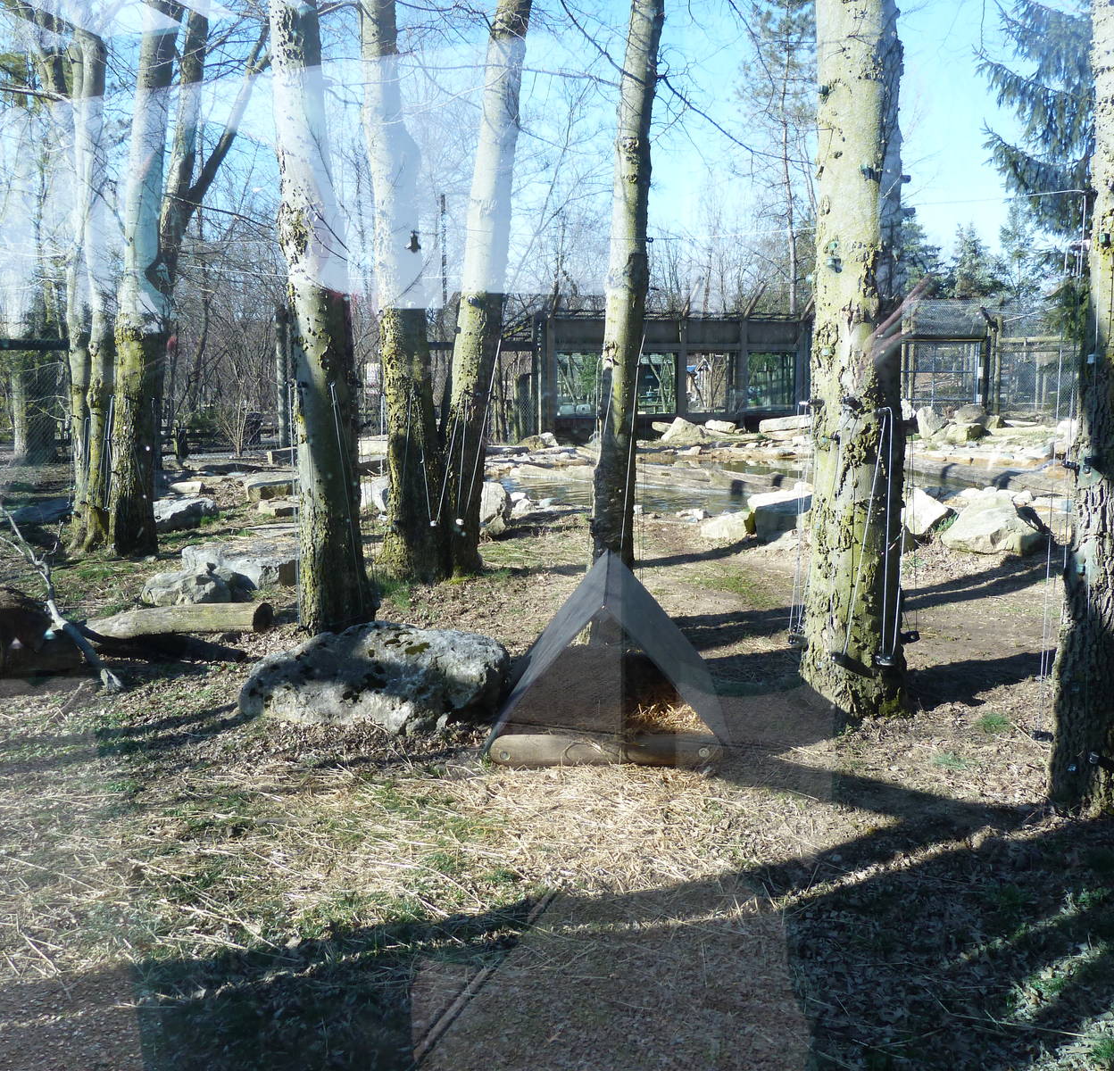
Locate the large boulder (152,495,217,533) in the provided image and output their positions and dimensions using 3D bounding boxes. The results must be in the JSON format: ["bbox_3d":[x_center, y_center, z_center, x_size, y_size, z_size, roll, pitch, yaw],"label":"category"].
[{"bbox_3d":[-4.216,-0.239,11.529,0.796,0.394,0.517,0,8,0],"label":"large boulder"}]

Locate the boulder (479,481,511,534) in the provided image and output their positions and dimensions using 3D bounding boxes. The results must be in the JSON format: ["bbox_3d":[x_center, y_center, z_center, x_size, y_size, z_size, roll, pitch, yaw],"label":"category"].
[{"bbox_3d":[-0.761,-0.311,11.468,0.513,0.571,0.487,0,8,0],"label":"boulder"}]

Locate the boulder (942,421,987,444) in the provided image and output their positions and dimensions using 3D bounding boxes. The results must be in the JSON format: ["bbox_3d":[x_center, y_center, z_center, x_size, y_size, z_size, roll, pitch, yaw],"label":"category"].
[{"bbox_3d":[9.629,-2.429,24.399,0.958,0.545,0.718,0,8,0],"label":"boulder"}]

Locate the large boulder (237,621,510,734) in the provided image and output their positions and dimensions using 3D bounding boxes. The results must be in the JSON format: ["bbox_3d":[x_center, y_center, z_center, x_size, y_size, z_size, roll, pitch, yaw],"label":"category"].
[{"bbox_3d":[-0.896,0.670,5.073,1.250,0.400,0.690,2,8,14],"label":"large boulder"}]

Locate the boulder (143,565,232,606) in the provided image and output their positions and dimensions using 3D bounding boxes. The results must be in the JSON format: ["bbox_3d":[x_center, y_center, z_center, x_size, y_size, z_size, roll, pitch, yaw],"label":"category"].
[{"bbox_3d":[-2.950,0.397,8.250,0.700,0.310,0.500,-2,7,-14],"label":"boulder"}]

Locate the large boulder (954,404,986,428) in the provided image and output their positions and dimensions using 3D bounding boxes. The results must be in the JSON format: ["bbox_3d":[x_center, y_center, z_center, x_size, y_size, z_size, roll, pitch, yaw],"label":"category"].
[{"bbox_3d":[10.059,-2.924,25.138,0.790,0.592,0.593,0,8,0],"label":"large boulder"}]

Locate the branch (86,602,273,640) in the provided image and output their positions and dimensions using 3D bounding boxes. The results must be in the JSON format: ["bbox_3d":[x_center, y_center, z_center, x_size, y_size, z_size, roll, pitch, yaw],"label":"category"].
[{"bbox_3d":[-2.589,0.583,7.050,1.240,0.220,0.240,0,7,-3],"label":"branch"}]

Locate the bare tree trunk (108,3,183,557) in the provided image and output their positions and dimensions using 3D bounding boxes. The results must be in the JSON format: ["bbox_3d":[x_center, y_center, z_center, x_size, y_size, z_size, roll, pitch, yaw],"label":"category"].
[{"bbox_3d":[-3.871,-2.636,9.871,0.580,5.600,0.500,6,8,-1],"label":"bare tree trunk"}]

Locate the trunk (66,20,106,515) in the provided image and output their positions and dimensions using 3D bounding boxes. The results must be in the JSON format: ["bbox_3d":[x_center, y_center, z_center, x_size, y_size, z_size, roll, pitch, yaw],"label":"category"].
[{"bbox_3d":[-4.719,-2.591,10.300,0.380,4.750,0.380,0,7,-19],"label":"trunk"}]

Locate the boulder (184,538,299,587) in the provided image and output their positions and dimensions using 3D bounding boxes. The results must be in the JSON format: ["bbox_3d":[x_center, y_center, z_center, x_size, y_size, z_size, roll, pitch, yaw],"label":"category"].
[{"bbox_3d":[-2.842,0.236,9.300,1.050,0.340,0.800,-1,7,-11],"label":"boulder"}]

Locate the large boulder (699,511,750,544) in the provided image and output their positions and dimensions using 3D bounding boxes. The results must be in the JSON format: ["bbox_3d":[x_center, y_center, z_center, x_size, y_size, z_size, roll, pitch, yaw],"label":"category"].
[{"bbox_3d":[1.739,-0.082,10.693,0.512,0.345,0.384,0,8,0],"label":"large boulder"}]

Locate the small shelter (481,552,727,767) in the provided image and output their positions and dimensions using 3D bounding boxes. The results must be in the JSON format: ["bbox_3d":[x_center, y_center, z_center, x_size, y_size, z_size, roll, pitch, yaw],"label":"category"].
[{"bbox_3d":[0.255,0.564,5.307,1.080,0.730,1.420,0,7,3],"label":"small shelter"}]

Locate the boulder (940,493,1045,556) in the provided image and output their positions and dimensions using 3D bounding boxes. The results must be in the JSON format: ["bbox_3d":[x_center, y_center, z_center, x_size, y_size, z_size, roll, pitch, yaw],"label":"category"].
[{"bbox_3d":[4.520,-0.122,10.700,1.020,0.580,0.750,2,7,19],"label":"boulder"}]

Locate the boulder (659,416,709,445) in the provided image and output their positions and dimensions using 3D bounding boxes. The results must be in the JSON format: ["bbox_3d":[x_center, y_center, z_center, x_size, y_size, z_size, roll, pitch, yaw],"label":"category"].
[{"bbox_3d":[2.980,-2.461,24.193,1.150,0.697,0.805,0,8,0],"label":"boulder"}]

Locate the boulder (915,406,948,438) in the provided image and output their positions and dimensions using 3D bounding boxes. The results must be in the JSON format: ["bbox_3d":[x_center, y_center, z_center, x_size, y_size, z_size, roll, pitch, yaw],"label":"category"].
[{"bbox_3d":[8.529,-2.555,23.500,0.760,0.740,0.650,2,7,17],"label":"boulder"}]

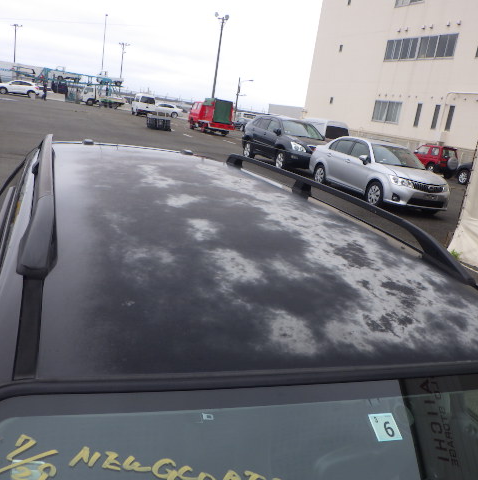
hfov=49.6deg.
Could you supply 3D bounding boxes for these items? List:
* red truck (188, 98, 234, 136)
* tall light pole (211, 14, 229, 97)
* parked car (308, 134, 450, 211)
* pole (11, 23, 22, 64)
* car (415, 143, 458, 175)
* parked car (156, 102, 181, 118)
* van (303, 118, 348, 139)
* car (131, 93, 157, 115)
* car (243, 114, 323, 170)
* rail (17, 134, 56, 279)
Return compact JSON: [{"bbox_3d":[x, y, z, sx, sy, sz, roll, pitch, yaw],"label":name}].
[{"bbox_3d":[-1.804,-8.211,34.400,1.650,2.200,4.200,2,15,-24],"label":"red truck"},{"bbox_3d":[-2.759,-20.316,61.459,1.600,12.244,0.600,8,14,-5],"label":"tall light pole"},{"bbox_3d":[3.564,-1.831,13.562,1.695,1.460,4.360,3,15,-23],"label":"parked car"},{"bbox_3d":[-43.856,-36.083,101.353,2.300,11.349,0.600,2,15,-24],"label":"pole"},{"bbox_3d":[10.764,-4.680,29.600,1.475,1.670,3.350,3,15,-23],"label":"car"},{"bbox_3d":[-8.159,-14.070,56.000,4.500,1.450,1.750,8,14,-3],"label":"parked car"},{"bbox_3d":[4.334,-5.276,26.878,1.500,1.900,3.600,5,14,-16],"label":"van"},{"bbox_3d":[-8.024,-11.430,44.000,1.475,1.880,3.395,3,15,-21],"label":"car"},{"bbox_3d":[1.709,-3.408,18.297,1.845,1.680,4.735,2,15,-25],"label":"car"},{"bbox_3d":[-0.675,-0.224,1.800,0.080,0.080,1.779,3,16,-21],"label":"rail"}]

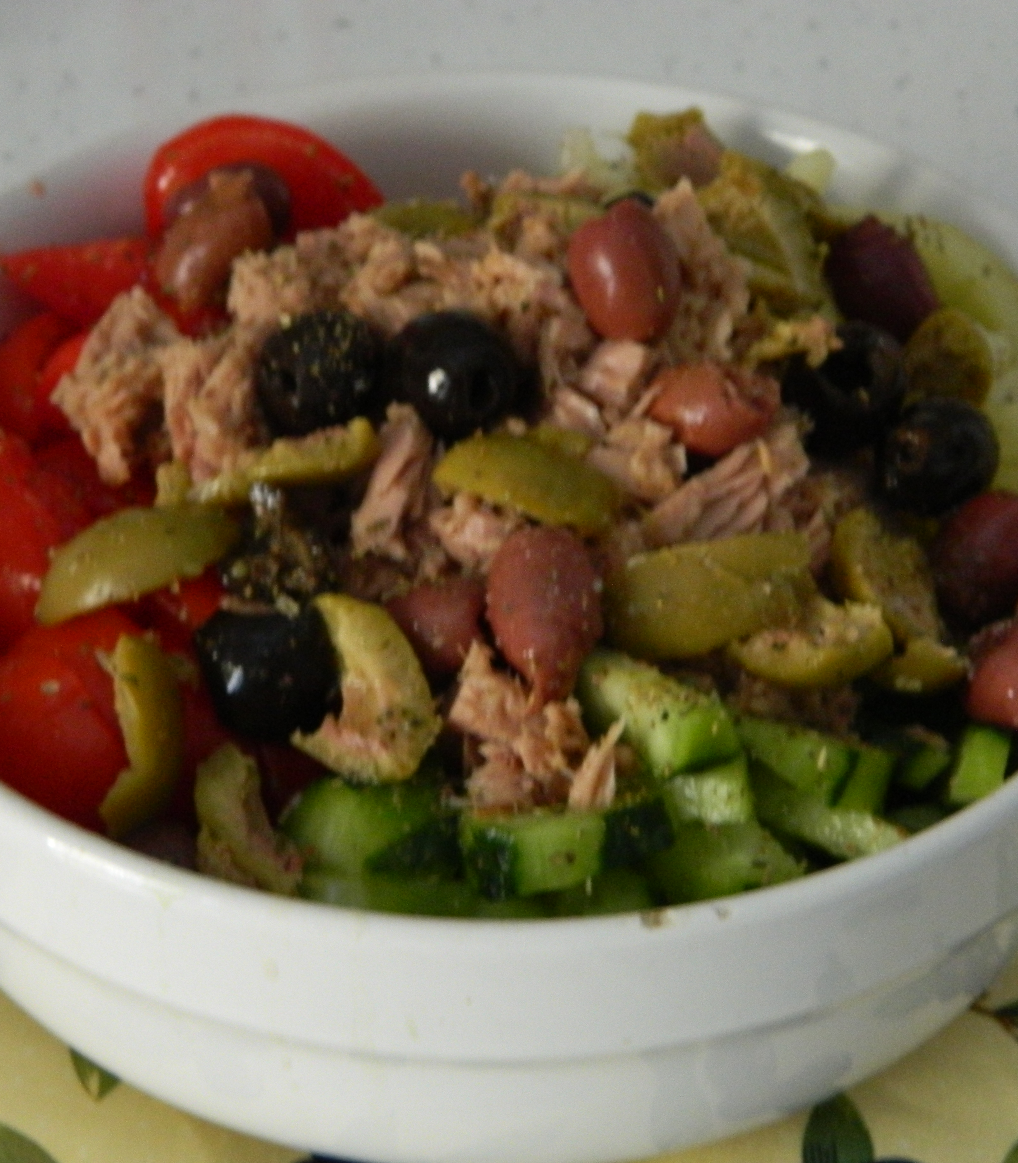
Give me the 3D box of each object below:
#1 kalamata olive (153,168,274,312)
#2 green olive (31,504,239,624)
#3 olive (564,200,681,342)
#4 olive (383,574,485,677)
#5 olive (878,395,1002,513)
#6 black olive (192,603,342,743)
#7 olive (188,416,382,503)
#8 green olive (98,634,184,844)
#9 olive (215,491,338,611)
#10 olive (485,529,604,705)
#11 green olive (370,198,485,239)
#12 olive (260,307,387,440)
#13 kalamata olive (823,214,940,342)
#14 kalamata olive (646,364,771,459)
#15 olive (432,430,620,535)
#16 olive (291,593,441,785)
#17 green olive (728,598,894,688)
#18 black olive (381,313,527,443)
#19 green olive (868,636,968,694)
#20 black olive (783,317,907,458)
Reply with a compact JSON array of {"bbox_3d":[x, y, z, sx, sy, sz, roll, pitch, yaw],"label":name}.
[{"bbox_3d":[-0.051,-0.058,0.539,0.017,0.017,0.025,21,66,0],"label":"kalamata olive"},{"bbox_3d":[-0.056,-0.003,0.470,0.033,0.011,0.017,-26,63,-15],"label":"green olive"},{"bbox_3d":[0.018,-0.049,0.495,0.018,0.024,0.018,-7,6,0],"label":"olive"},{"bbox_3d":[-0.011,0.006,0.468,0.017,0.017,0.024,-7,53,0],"label":"olive"},{"bbox_3d":[0.064,-0.019,0.470,0.018,0.018,0.021,0,-9,30],"label":"olive"},{"bbox_3d":[-0.034,0.013,0.435,0.020,0.021,0.020,-13,27,7],"label":"black olive"},{"bbox_3d":[-0.033,-0.018,0.466,0.029,0.010,0.011,-17,52,-12],"label":"olive"},{"bbox_3d":[-0.051,0.021,0.434,0.013,0.029,0.015,3,-6,-24],"label":"green olive"},{"bbox_3d":[-0.035,-0.005,0.472,0.019,0.019,0.019,1,40,0],"label":"olive"},{"bbox_3d":[0.005,0.004,0.432,0.017,0.017,0.025,1,78,0],"label":"olive"},{"bbox_3d":[-0.013,-0.059,0.513,0.019,0.009,0.014,1,40,0],"label":"green olive"},{"bbox_3d":[-0.030,-0.033,0.495,0.019,0.019,0.021,-7,0,39],"label":"olive"},{"bbox_3d":[0.063,-0.051,0.528,0.017,0.017,0.025,-19,59,0],"label":"kalamata olive"},{"bbox_3d":[0.030,-0.026,0.472,0.021,0.015,0.015,9,3,18],"label":"kalamata olive"},{"bbox_3d":[0.002,-0.015,0.470,0.029,0.011,0.017,13,50,10],"label":"olive"},{"bbox_3d":[-0.019,0.015,0.433,0.017,0.028,0.018,-14,-4,-38],"label":"olive"},{"bbox_3d":[0.043,0.009,0.443,0.025,0.011,0.014,-9,41,-11],"label":"green olive"},{"bbox_3d":[-0.008,-0.031,0.479,0.021,0.021,0.022,-1,3,-30],"label":"black olive"},{"bbox_3d":[0.058,0.012,0.447,0.015,0.009,0.011,-7,40,-9],"label":"green olive"},{"bbox_3d":[0.054,-0.031,0.508,0.020,0.021,0.020,0,70,-7],"label":"black olive"}]

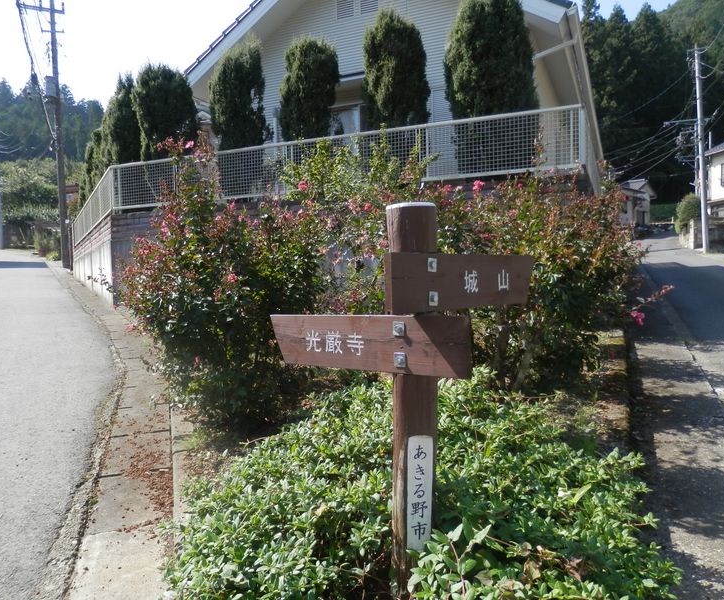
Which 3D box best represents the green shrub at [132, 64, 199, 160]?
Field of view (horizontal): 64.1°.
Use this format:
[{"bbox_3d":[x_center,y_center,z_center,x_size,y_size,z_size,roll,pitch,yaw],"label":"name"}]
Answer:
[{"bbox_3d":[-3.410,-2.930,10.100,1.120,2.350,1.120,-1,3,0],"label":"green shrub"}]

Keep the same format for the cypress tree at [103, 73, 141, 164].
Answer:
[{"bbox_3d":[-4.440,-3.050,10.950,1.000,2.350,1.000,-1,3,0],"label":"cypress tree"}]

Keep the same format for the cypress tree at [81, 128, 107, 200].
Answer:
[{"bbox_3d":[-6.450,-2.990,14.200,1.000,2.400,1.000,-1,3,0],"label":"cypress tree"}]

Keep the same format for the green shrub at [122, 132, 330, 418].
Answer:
[{"bbox_3d":[-0.810,-0.125,3.350,1.180,1.620,1.100,-1,3,0],"label":"green shrub"}]

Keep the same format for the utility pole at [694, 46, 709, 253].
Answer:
[{"bbox_3d":[17.630,-7.810,30.000,0.360,10.700,0.360,-1,3,0],"label":"utility pole"}]

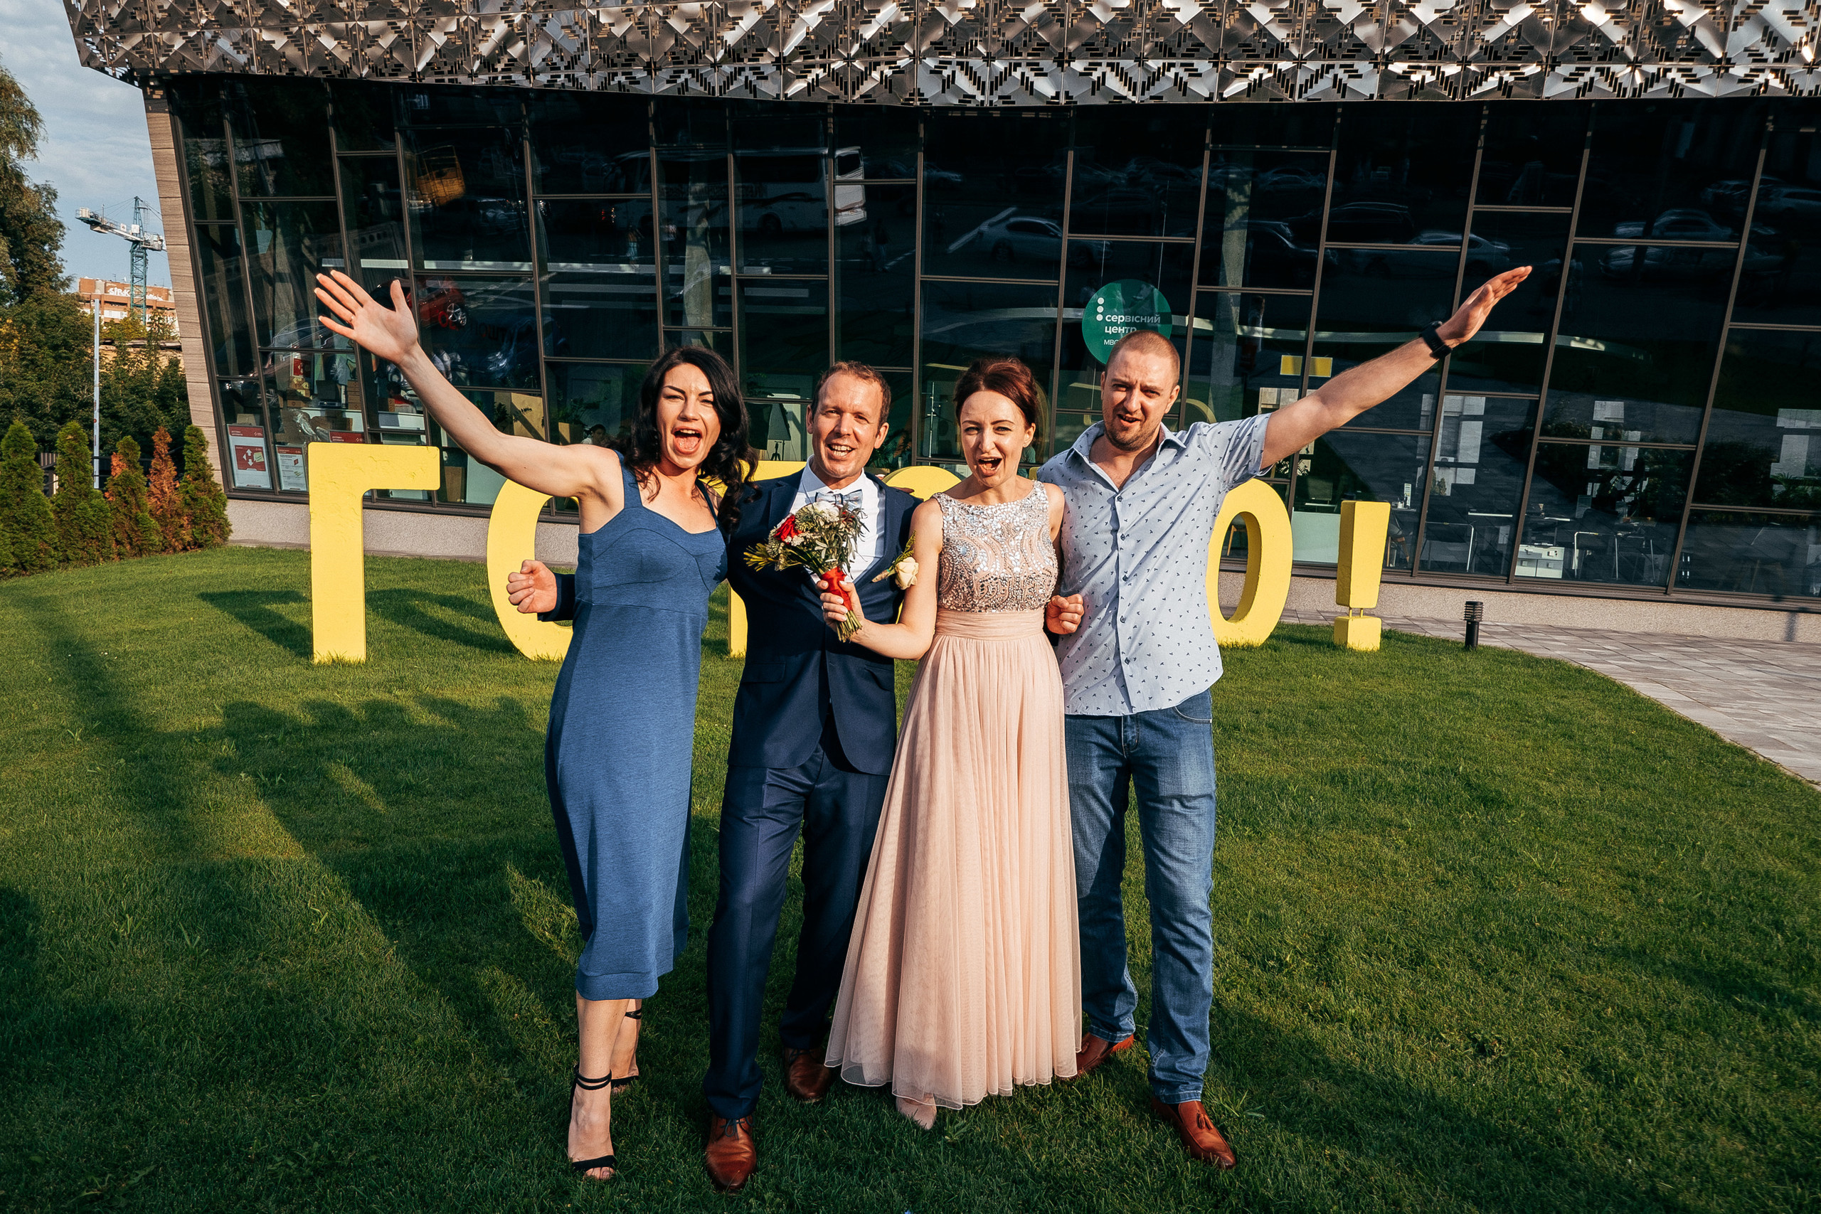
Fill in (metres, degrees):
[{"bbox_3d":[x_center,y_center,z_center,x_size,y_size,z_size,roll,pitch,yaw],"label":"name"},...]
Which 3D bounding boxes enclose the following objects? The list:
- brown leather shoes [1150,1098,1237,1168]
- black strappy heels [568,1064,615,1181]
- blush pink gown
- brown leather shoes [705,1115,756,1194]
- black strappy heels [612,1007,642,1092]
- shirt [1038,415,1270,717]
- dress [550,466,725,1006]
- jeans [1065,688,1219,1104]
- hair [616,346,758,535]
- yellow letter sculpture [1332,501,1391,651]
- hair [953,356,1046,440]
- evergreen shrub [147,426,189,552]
[{"bbox_3d":[0.642,1.181,2.566,0.102,0.105,0.275,-1,8,-32],"label":"brown leather shoes"},{"bbox_3d":[-0.682,1.104,2.395,0.090,0.175,0.215,0,7,-20],"label":"black strappy heels"},{"bbox_3d":[0.143,0.430,2.570,0.570,1.420,0.420,4,8,6],"label":"blush pink gown"},{"bbox_3d":[-0.386,1.120,2.410,0.110,0.115,0.300,3,5,-7],"label":"brown leather shoes"},{"bbox_3d":[-0.688,1.067,2.711,0.090,0.175,0.215,2,7,-8],"label":"black strappy heels"},{"bbox_3d":[0.566,-0.110,2.571,0.530,0.680,0.300,4,7,9],"label":"shirt"},{"bbox_3d":[-0.607,0.270,2.450,0.400,1.150,0.310,1,7,-19],"label":"dress"},{"bbox_3d":[0.522,0.667,2.691,0.390,0.970,0.370,4,7,9],"label":"jeans"},{"bbox_3d":[-0.467,-0.346,2.320,0.290,0.390,0.260,3,6,-12],"label":"hair"},{"bbox_3d":[4.500,-0.305,11.100,0.410,1.490,0.220,0,5,-14],"label":"yellow letter sculpture"},{"bbox_3d":[0.186,-0.446,2.370,0.180,0.180,0.215,4,6,16],"label":"hair"},{"bbox_3d":[-9.996,-1.556,14.903,0.640,1.620,0.640,3,7,0],"label":"evergreen shrub"}]

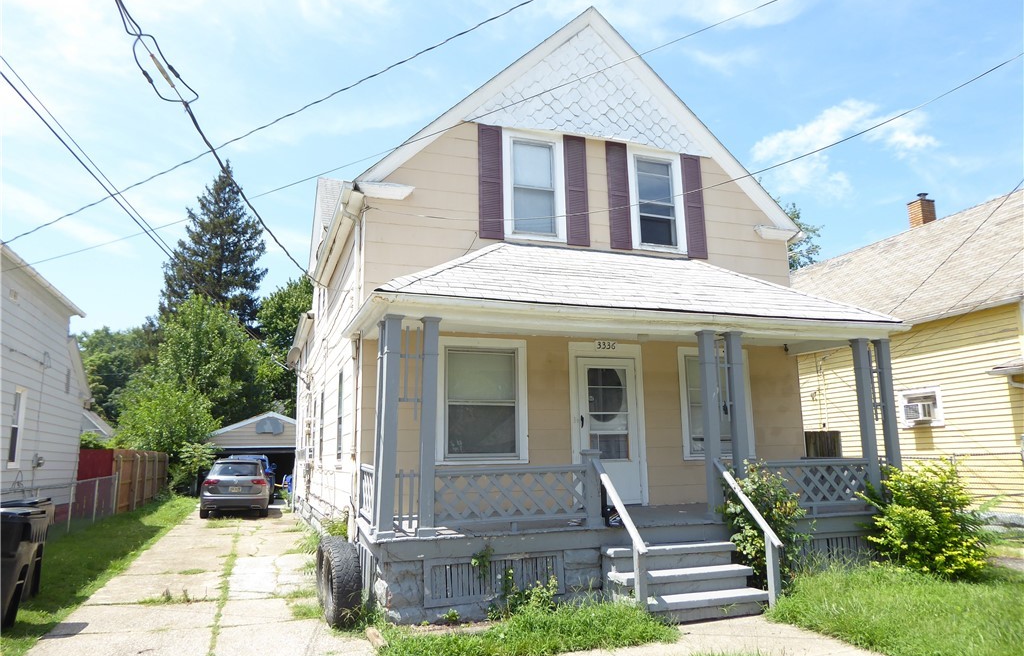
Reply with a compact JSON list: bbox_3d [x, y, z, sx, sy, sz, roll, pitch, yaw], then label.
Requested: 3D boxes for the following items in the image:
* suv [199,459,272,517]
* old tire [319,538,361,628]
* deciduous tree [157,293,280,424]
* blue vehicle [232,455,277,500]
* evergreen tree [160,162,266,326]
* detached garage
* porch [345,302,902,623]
[{"bbox_3d":[-8.383,4.818,22.612,1.840,1.670,4.650,3,-10,-19],"label":"suv"},{"bbox_3d":[-1.589,2.397,6.905,0.243,0.765,0.765,3,-10,-19],"label":"old tire"},{"bbox_3d":[-13.300,2.946,33.515,5.264,9.260,5.264,3,-10,-19],"label":"deciduous tree"},{"bbox_3d":[-10.423,6.017,29.287,1.880,1.770,4.650,2,-10,-19],"label":"blue vehicle"},{"bbox_3d":[-18.230,-0.613,45.334,7.007,20.489,7.007,3,-10,-19],"label":"evergreen tree"},{"bbox_3d":[-10.786,5.718,32.912,5.900,3.518,6.200,3,-10,-19],"label":"detached garage"},{"bbox_3d":[1.478,1.472,8.791,6.514,3.060,3.361,3,-10,-19],"label":"porch"}]

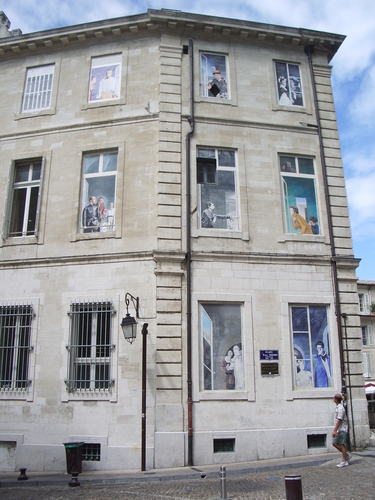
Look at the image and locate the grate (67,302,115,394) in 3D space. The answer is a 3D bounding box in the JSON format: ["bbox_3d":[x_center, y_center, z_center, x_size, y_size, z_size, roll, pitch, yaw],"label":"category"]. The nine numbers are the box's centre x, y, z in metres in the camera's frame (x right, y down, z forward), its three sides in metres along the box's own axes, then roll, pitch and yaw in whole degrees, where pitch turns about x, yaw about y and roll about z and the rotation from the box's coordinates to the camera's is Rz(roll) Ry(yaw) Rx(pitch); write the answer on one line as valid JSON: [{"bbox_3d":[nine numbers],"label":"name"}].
[{"bbox_3d":[-2.647,2.640,13.867,1.211,2.430,0.250,-4,-15,13],"label":"grate"}]

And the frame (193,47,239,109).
[{"bbox_3d":[0.907,-5.508,15.953,1.336,1.929,0.180,3,-15,-12],"label":"frame"}]

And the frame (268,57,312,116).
[{"bbox_3d":[3.666,-5.879,18.037,1.495,2.215,0.200,3,-16,-11],"label":"frame"}]

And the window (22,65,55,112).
[{"bbox_3d":[-4.869,-5.283,16.533,0.982,1.539,0.120,-4,-15,13],"label":"window"}]

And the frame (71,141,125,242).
[{"bbox_3d":[-2.658,-1.749,15.018,1.530,2.997,0.200,-4,-15,13],"label":"frame"}]

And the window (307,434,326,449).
[{"bbox_3d":[3.495,5.188,13.699,0.521,0.331,0.080,3,-15,-12],"label":"window"}]

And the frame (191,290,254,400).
[{"bbox_3d":[0.966,2.607,13.823,1.612,2.957,0.200,3,-15,-12],"label":"frame"}]

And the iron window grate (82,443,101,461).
[{"bbox_3d":[-2.808,5.824,14.555,0.694,0.474,0.100,-4,-16,12],"label":"iron window grate"}]

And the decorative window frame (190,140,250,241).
[{"bbox_3d":[0.961,-1.774,14.984,1.702,2.961,0.200,3,-15,-12],"label":"decorative window frame"}]

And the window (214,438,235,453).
[{"bbox_3d":[1.049,5.553,14.352,0.625,0.364,0.150,3,-16,-11],"label":"window"}]

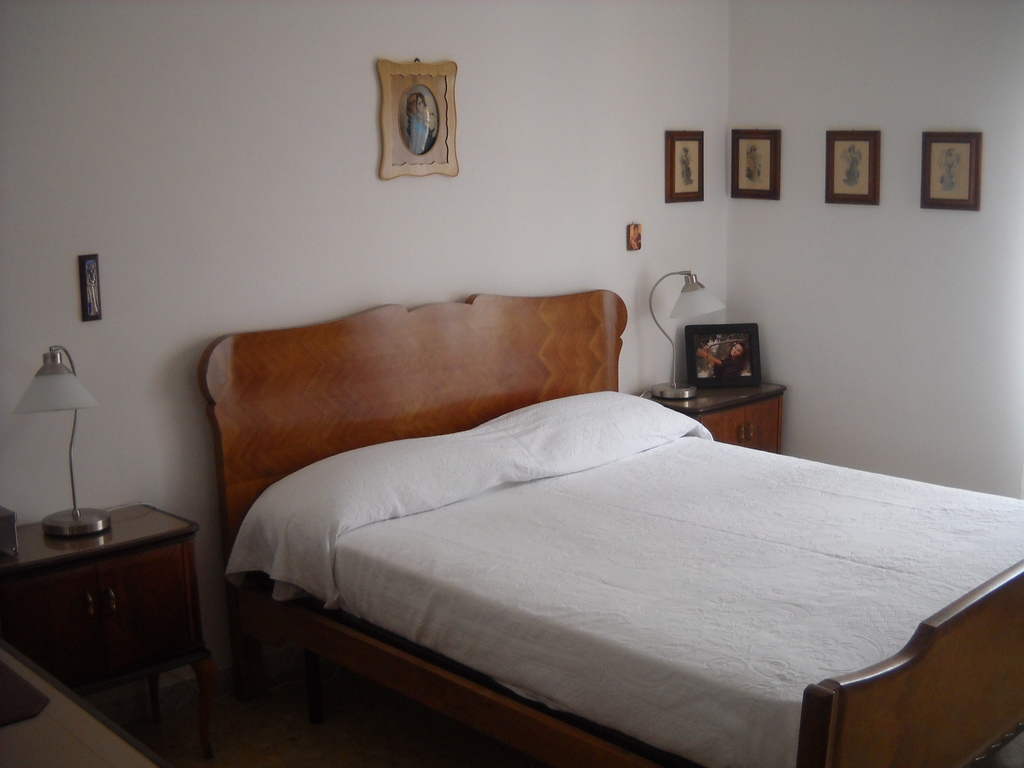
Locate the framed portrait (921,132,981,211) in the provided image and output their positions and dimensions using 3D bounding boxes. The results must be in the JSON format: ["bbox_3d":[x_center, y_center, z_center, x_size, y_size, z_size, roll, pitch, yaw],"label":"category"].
[{"bbox_3d":[1.499,-0.726,4.137,0.020,0.263,0.222,-10,14,-41],"label":"framed portrait"}]

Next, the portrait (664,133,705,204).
[{"bbox_3d":[0.665,-0.835,4.664,0.222,0.263,0.020,-10,14,-41],"label":"portrait"}]

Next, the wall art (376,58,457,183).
[{"bbox_3d":[-0.276,-0.784,3.596,0.025,0.345,0.295,10,15,44],"label":"wall art"}]

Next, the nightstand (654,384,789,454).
[{"bbox_3d":[0.750,0.361,4.697,0.615,0.652,0.330,-10,14,-41],"label":"nightstand"}]

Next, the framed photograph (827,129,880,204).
[{"bbox_3d":[1.244,-0.787,4.421,0.020,0.263,0.222,-10,14,-41],"label":"framed photograph"}]

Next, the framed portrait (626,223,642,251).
[{"bbox_3d":[0.457,-0.547,4.524,0.065,0.098,0.016,-10,14,-41],"label":"framed portrait"}]

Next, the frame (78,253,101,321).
[{"bbox_3d":[-1.101,-0.251,3.165,0.054,0.172,0.015,-10,14,-41],"label":"frame"}]

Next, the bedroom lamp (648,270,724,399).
[{"bbox_3d":[0.656,-0.189,4.549,0.285,0.466,0.215,4,12,23],"label":"bedroom lamp"}]

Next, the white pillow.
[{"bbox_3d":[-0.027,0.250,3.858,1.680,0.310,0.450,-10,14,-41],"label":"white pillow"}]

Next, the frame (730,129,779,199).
[{"bbox_3d":[0.956,-0.858,4.744,0.020,0.263,0.222,-10,14,-41],"label":"frame"}]

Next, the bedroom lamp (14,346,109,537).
[{"bbox_3d":[-1.104,0.139,2.979,0.215,0.466,0.285,-2,11,-6],"label":"bedroom lamp"}]

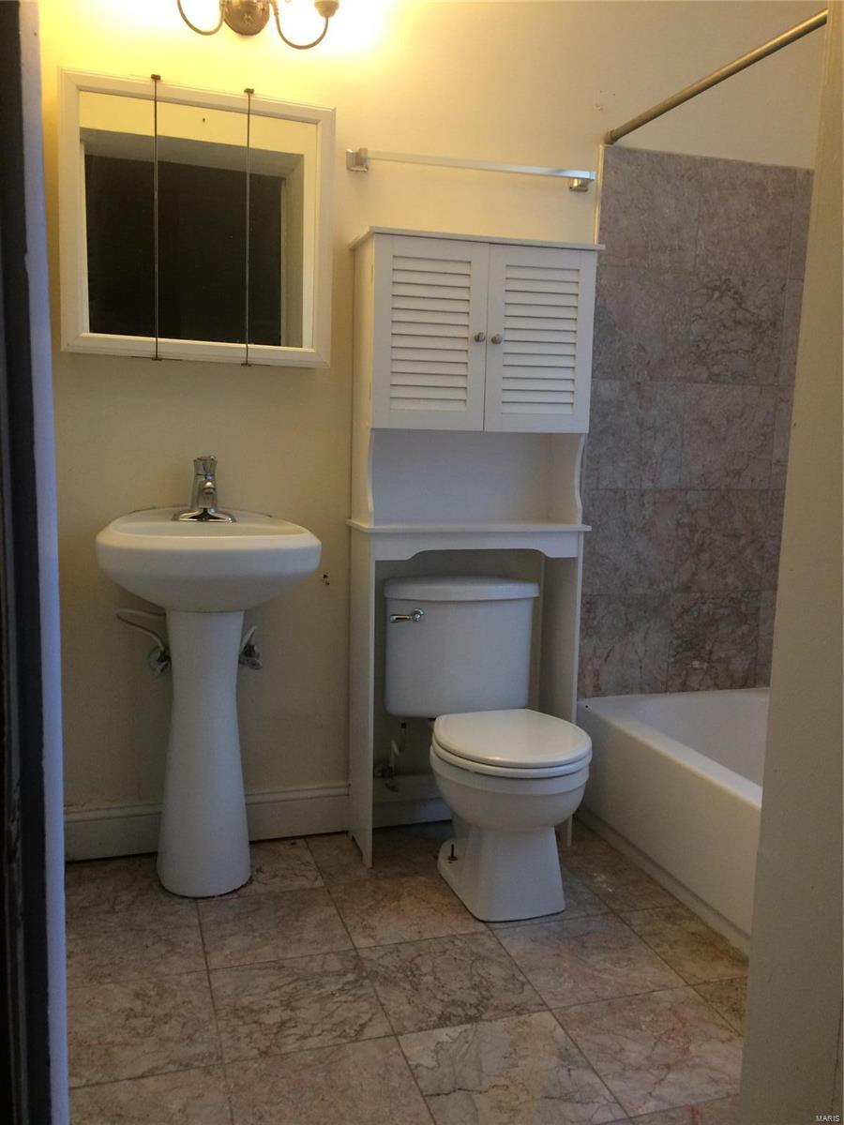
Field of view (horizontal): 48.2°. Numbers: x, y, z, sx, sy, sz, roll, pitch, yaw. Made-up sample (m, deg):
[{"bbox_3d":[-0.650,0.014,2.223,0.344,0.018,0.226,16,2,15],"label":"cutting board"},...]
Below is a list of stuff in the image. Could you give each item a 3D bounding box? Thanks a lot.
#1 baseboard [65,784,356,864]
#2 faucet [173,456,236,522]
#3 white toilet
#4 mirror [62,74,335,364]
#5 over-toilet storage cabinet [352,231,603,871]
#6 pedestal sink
[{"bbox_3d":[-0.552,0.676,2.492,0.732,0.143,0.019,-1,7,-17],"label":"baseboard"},{"bbox_3d":[-0.525,-0.177,2.286,0.155,0.160,0.140,-1,7,-17],"label":"faucet"},{"bbox_3d":[0.157,0.422,2.305,0.429,0.719,0.681,-1,7,-17],"label":"white toilet"},{"bbox_3d":[-0.530,-0.792,2.260,0.620,0.615,0.119,-1,7,-17],"label":"mirror"},{"bbox_3d":[0.122,-0.026,2.491,0.612,1.565,0.244,-1,7,-17],"label":"over-toilet storage cabinet"},{"bbox_3d":[-0.501,0.331,2.237,0.495,0.889,0.439,-1,7,-17],"label":"pedestal sink"}]

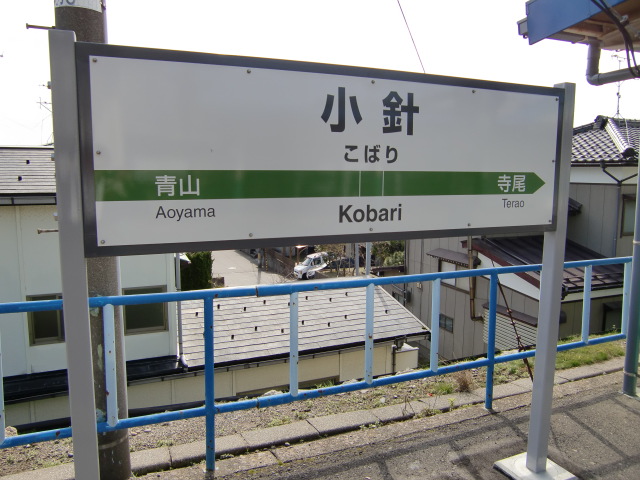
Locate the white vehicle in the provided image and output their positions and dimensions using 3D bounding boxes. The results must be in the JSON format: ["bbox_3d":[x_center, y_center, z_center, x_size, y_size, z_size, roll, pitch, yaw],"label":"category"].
[{"bbox_3d":[-0.398,1.920,37.500,1.500,1.600,3.500,8,11,41],"label":"white vehicle"}]

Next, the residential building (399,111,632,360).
[{"bbox_3d":[8.610,-0.161,18.125,9.700,8.700,8.200,-3,9,-23],"label":"residential building"}]

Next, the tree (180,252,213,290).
[{"bbox_3d":[-6.560,1.673,27.500,1.800,2.800,1.800,1,8,0],"label":"tree"}]

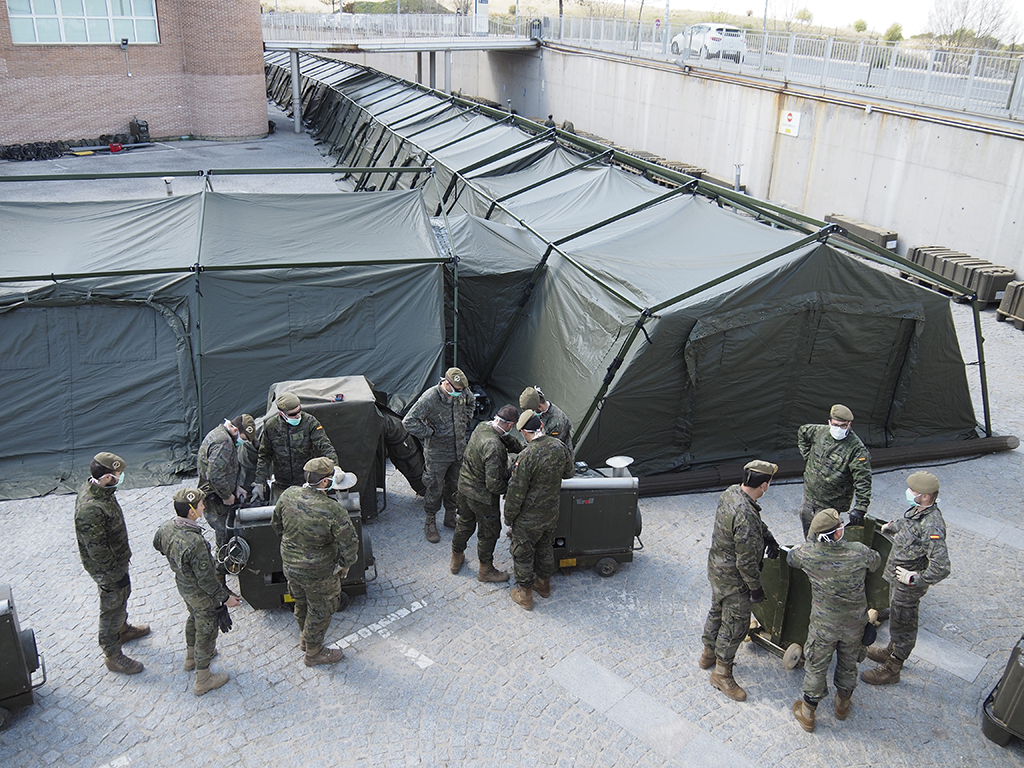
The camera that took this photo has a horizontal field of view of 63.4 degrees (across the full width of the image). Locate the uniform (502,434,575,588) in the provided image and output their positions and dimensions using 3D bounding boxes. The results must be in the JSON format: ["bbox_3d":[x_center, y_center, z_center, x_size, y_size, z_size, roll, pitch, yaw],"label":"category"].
[{"bbox_3d":[0.200,1.082,6.834,0.560,1.370,0.460,-12,25,-26],"label":"uniform"}]

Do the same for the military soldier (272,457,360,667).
[{"bbox_3d":[-1.430,1.302,6.146,0.600,1.750,0.460,13,26,29],"label":"military soldier"}]

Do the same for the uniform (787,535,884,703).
[{"bbox_3d":[2.307,1.624,5.942,0.620,1.360,0.480,8,23,15],"label":"uniform"}]

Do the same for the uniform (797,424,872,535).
[{"bbox_3d":[2.828,1.025,7.494,0.660,1.380,0.460,16,26,31],"label":"uniform"}]

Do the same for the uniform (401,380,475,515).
[{"bbox_3d":[-0.620,0.690,7.754,0.660,1.390,0.420,-12,26,-28],"label":"uniform"}]

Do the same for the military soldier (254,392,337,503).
[{"bbox_3d":[-1.940,0.860,7.351,0.680,1.740,0.520,-2,22,-11],"label":"military soldier"}]

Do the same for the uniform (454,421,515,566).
[{"bbox_3d":[-0.232,0.959,7.325,0.500,1.320,0.540,-14,27,-34],"label":"uniform"}]

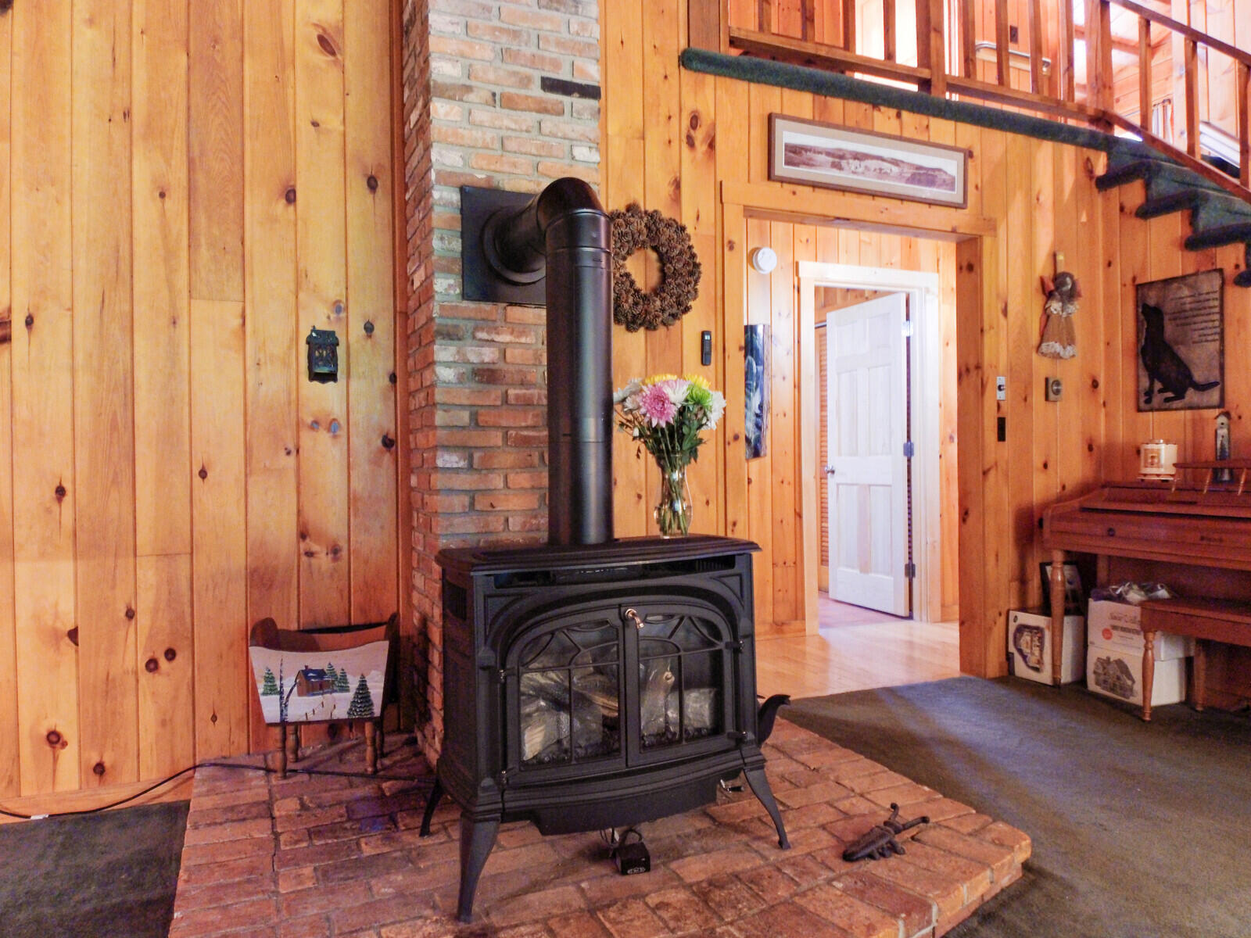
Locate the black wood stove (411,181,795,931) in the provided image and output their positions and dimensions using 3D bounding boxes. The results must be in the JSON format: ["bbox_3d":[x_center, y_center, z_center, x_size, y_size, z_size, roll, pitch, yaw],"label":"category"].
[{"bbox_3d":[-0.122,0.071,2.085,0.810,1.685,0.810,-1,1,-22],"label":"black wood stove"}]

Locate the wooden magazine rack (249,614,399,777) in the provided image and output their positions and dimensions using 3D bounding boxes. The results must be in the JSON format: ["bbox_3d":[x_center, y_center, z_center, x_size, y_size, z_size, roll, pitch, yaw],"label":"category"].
[{"bbox_3d":[-0.898,0.683,2.413,0.400,0.465,0.270,-1,1,-10],"label":"wooden magazine rack"}]

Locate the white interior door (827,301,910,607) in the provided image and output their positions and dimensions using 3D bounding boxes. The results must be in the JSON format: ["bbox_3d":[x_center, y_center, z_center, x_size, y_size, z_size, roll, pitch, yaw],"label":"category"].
[{"bbox_3d":[1.625,-0.092,5.329,0.040,2.030,0.770,-1,1,-24],"label":"white interior door"}]

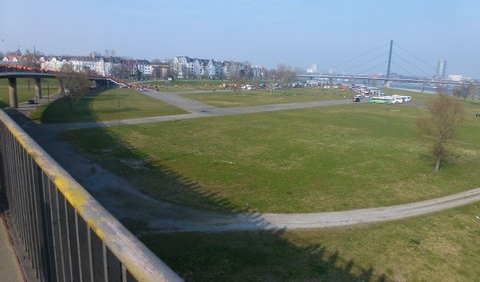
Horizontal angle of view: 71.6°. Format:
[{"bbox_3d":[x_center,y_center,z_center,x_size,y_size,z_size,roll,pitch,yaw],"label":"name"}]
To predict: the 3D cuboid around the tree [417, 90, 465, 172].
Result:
[{"bbox_3d":[22.680,-1.160,38.043,4.724,9.362,4.582,9,13,31],"label":"tree"}]

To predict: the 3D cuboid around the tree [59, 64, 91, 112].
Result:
[{"bbox_3d":[-37.823,-12.253,76.313,6.560,10.764,6.363,-3,13,-26],"label":"tree"}]

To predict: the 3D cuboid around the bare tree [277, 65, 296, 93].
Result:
[{"bbox_3d":[27.783,-37.522,199.904,11.907,17.616,11.550,4,11,7],"label":"bare tree"}]

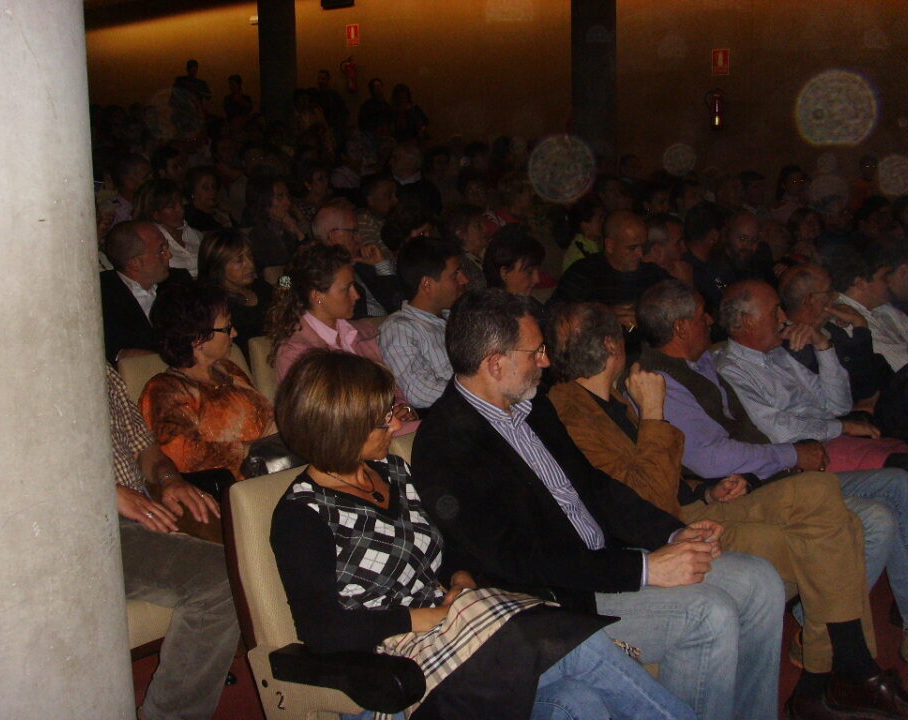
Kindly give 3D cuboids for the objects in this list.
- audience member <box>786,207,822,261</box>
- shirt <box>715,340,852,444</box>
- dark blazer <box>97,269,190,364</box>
[{"bbox_3d":[2.947,-0.580,8.597,0.720,1.250,0.480,5,10,33],"label":"audience member"},{"bbox_3d":[1.069,0.125,3.520,0.410,0.450,0.470,5,10,33],"label":"shirt"},{"bbox_3d":[-1.077,-0.073,3.680,0.390,0.560,0.490,5,10,33],"label":"dark blazer"}]

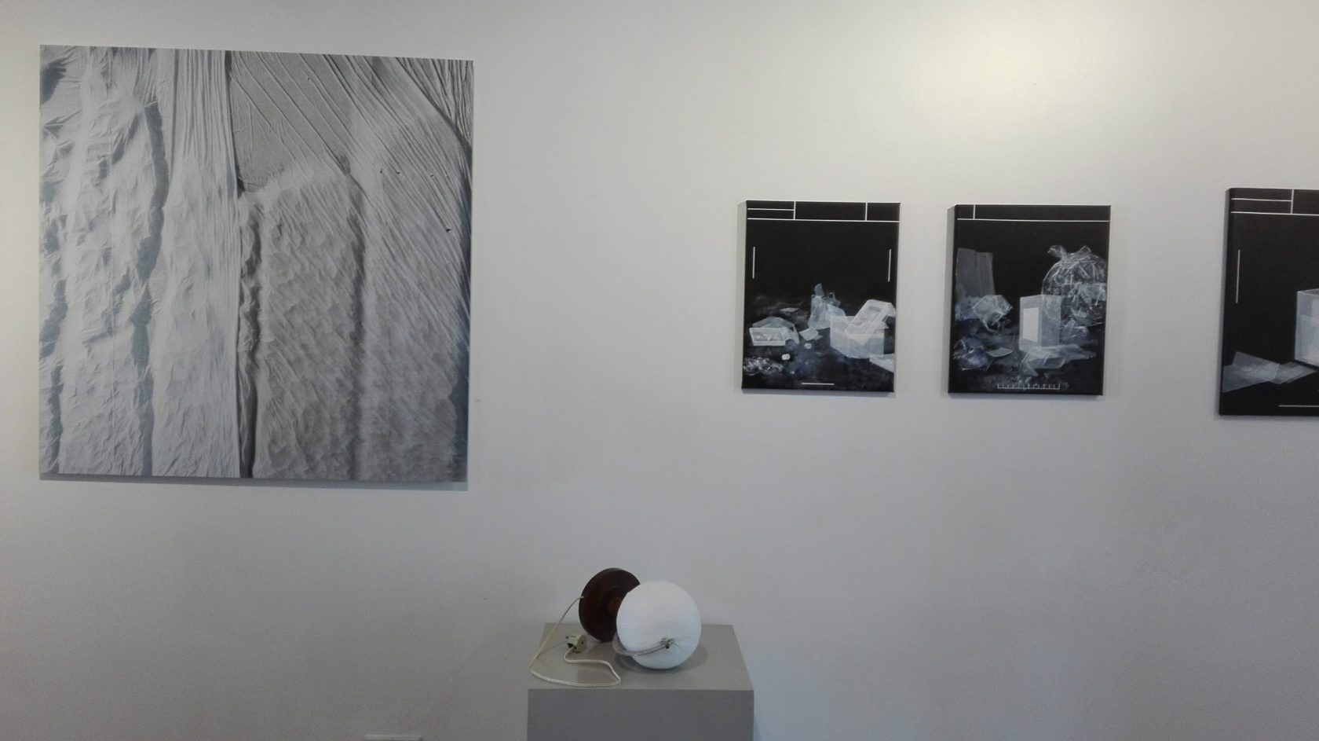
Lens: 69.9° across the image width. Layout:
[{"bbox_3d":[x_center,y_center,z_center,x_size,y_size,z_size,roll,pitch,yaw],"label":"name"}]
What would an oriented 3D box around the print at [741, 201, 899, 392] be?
[{"bbox_3d":[0.389,-0.178,2.285,0.369,0.453,0.020,1,2,0],"label":"print"}]

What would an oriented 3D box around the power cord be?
[{"bbox_3d":[-0.173,0.572,2.018,0.200,0.104,0.280,1,2,0],"label":"power cord"}]

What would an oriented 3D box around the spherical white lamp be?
[{"bbox_3d":[-0.002,0.539,2.003,0.184,0.180,0.182,1,2,0],"label":"spherical white lamp"}]

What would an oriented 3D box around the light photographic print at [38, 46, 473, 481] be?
[{"bbox_3d":[-0.969,-0.248,2.276,1.032,1.014,0.025,1,2,0],"label":"light photographic print"}]

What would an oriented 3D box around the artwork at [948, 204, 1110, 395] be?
[{"bbox_3d":[0.893,-0.170,2.284,0.373,0.453,0.020,1,2,0],"label":"artwork"}]

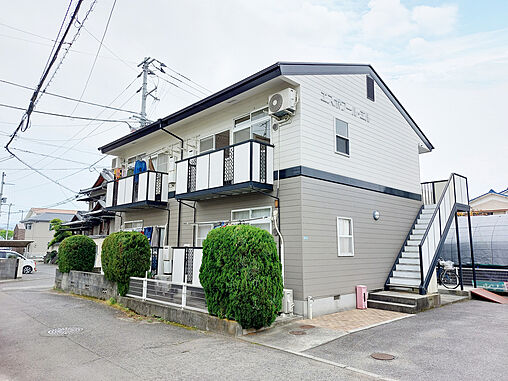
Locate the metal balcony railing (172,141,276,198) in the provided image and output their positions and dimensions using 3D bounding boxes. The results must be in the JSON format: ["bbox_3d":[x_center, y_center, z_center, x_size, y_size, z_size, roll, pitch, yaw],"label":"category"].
[{"bbox_3d":[-0.982,-0.446,10.323,0.880,1.230,3.520,8,-11,-43],"label":"metal balcony railing"}]

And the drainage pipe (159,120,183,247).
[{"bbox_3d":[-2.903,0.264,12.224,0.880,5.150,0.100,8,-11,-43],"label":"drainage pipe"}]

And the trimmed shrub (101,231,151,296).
[{"bbox_3d":[-3.915,2.224,10.791,1.440,1.850,1.440,8,-11,-43],"label":"trimmed shrub"}]

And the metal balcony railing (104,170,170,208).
[{"bbox_3d":[-4.834,0.098,14.281,0.860,1.210,3.680,8,-11,-43],"label":"metal balcony railing"}]

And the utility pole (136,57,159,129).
[{"bbox_3d":[-6.393,-1.664,20.126,1.150,12.600,1.300,8,-11,-43],"label":"utility pole"}]

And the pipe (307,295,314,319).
[{"bbox_3d":[1.327,2.754,8.274,0.120,0.530,0.110,8,-11,-43],"label":"pipe"}]

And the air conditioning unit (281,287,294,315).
[{"bbox_3d":[0.590,2.681,8.561,0.280,0.550,0.730,8,-11,-43],"label":"air conditioning unit"}]

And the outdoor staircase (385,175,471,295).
[{"bbox_3d":[6.125,1.328,12.214,5.100,4.030,1.280,8,-11,-43],"label":"outdoor staircase"}]

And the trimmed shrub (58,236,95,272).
[{"bbox_3d":[-7.010,2.609,13.967,1.360,1.570,1.360,8,-11,-43],"label":"trimmed shrub"}]

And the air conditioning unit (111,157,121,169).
[{"bbox_3d":[-6.381,-1.206,16.310,0.280,0.540,0.700,8,-11,-43],"label":"air conditioning unit"}]

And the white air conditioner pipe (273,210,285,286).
[{"bbox_3d":[0.641,1.444,8.911,0.100,1.900,0.430,8,-11,-43],"label":"white air conditioner pipe"}]

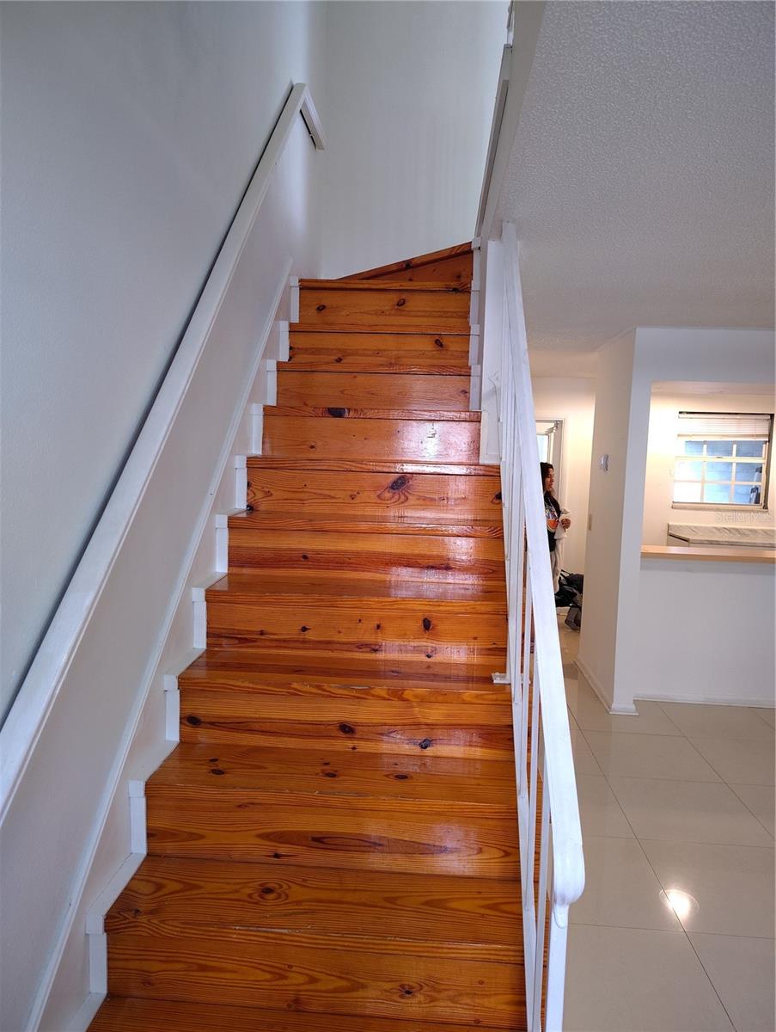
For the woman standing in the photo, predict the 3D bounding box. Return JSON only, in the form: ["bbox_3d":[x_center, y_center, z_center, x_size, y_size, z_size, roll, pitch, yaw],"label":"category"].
[{"bbox_3d":[1.474,0.303,6.527,0.380,1.600,0.480,5,6,32],"label":"woman standing"}]

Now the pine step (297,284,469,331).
[{"bbox_3d":[-0.012,-1.006,3.531,0.830,0.240,0.240,2,5,4],"label":"pine step"}]

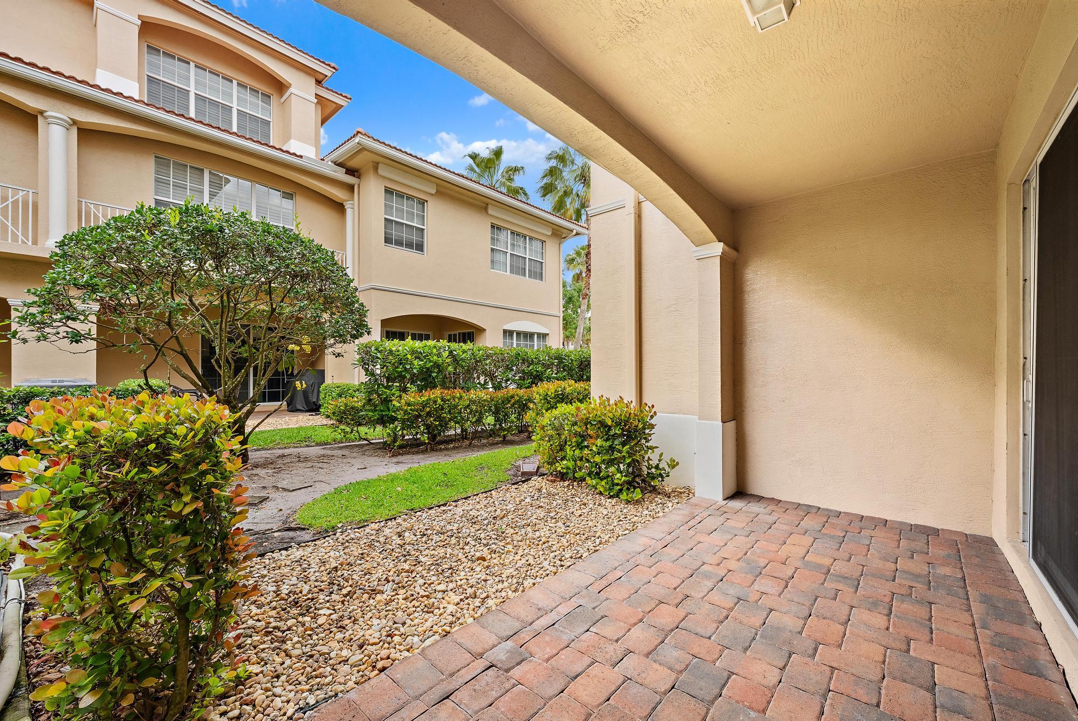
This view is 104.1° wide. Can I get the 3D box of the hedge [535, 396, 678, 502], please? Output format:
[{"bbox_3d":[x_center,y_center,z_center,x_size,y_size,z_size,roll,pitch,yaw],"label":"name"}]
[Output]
[{"bbox_3d":[0.623,0.870,4.731,1.400,0.920,0.650,0,0,43],"label":"hedge"}]

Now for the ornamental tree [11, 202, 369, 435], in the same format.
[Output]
[{"bbox_3d":[-4.030,-0.350,5.410,3.500,3.360,3.500,0,0,0],"label":"ornamental tree"}]

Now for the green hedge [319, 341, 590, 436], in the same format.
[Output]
[{"bbox_3d":[-0.856,0.500,8.068,1.300,1.660,5.200,0,0,43],"label":"green hedge"}]

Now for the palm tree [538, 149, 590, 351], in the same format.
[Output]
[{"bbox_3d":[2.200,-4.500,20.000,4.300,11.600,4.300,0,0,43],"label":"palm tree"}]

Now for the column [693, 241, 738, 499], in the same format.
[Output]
[{"bbox_3d":[1.761,0.100,4.158,0.290,2.400,0.420,0,0,43],"label":"column"}]

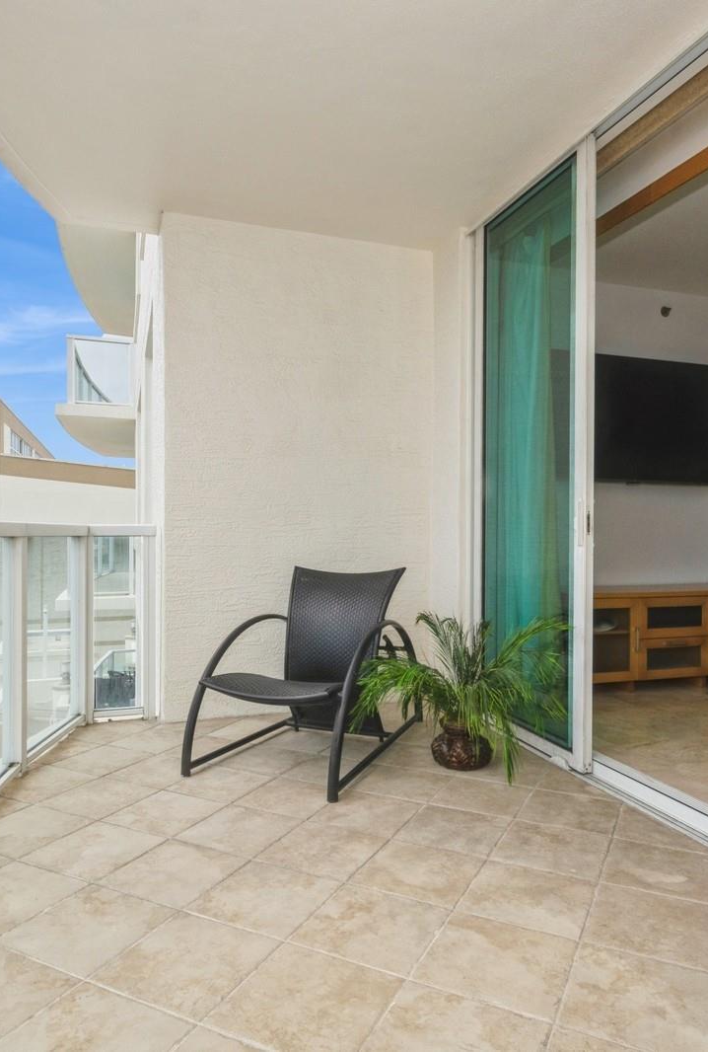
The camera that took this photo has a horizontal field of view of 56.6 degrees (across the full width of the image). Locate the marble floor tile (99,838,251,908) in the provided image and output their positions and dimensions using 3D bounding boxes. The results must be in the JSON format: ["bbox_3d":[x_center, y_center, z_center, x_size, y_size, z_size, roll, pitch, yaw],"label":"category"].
[{"bbox_3d":[-0.533,1.037,1.963,0.318,0.010,0.318,0,-1,26],"label":"marble floor tile"}]

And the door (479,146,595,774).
[{"bbox_3d":[0.839,-0.274,3.197,0.060,2.620,0.920,0,0,-19],"label":"door"}]

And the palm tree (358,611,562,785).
[{"bbox_3d":[0.477,0.712,2.897,0.900,0.670,0.800,0,0,9],"label":"palm tree"}]

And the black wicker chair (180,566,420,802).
[{"bbox_3d":[-0.185,0.638,3.162,0.695,0.840,1.080,0,0,22],"label":"black wicker chair"}]

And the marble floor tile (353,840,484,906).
[{"bbox_3d":[0.198,1.036,1.958,0.309,0.015,0.306,0,0,27],"label":"marble floor tile"}]

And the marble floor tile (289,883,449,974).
[{"bbox_3d":[0.051,1.034,1.688,0.309,0.015,0.306,0,0,27],"label":"marble floor tile"}]

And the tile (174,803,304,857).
[{"bbox_3d":[-0.379,1.034,2.221,0.309,0.015,0.306,0,0,27],"label":"tile"}]

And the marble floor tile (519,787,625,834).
[{"bbox_3d":[0.799,1.050,2.415,0.318,0.010,0.318,0,-1,26],"label":"marble floor tile"}]

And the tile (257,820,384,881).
[{"bbox_3d":[-0.097,1.041,2.107,0.318,0.010,0.318,0,-1,26],"label":"tile"}]

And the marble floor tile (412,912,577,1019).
[{"bbox_3d":[0.352,1.062,1.599,0.326,0.010,0.326,0,0,24],"label":"marble floor tile"}]

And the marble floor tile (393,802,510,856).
[{"bbox_3d":[0.346,1.038,2.232,0.309,0.015,0.306,0,0,27],"label":"marble floor tile"}]

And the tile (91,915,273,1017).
[{"bbox_3d":[-0.387,1.032,1.548,0.309,0.015,0.306,0,0,27],"label":"tile"}]

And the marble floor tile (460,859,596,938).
[{"bbox_3d":[0.503,1.062,1.875,0.326,0.010,0.326,0,0,24],"label":"marble floor tile"}]

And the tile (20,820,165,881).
[{"bbox_3d":[-0.821,1.036,2.095,0.318,0.010,0.318,0,-1,26],"label":"tile"}]

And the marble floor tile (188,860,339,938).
[{"bbox_3d":[-0.241,1.038,1.834,0.318,0.010,0.318,0,-1,26],"label":"marble floor tile"}]

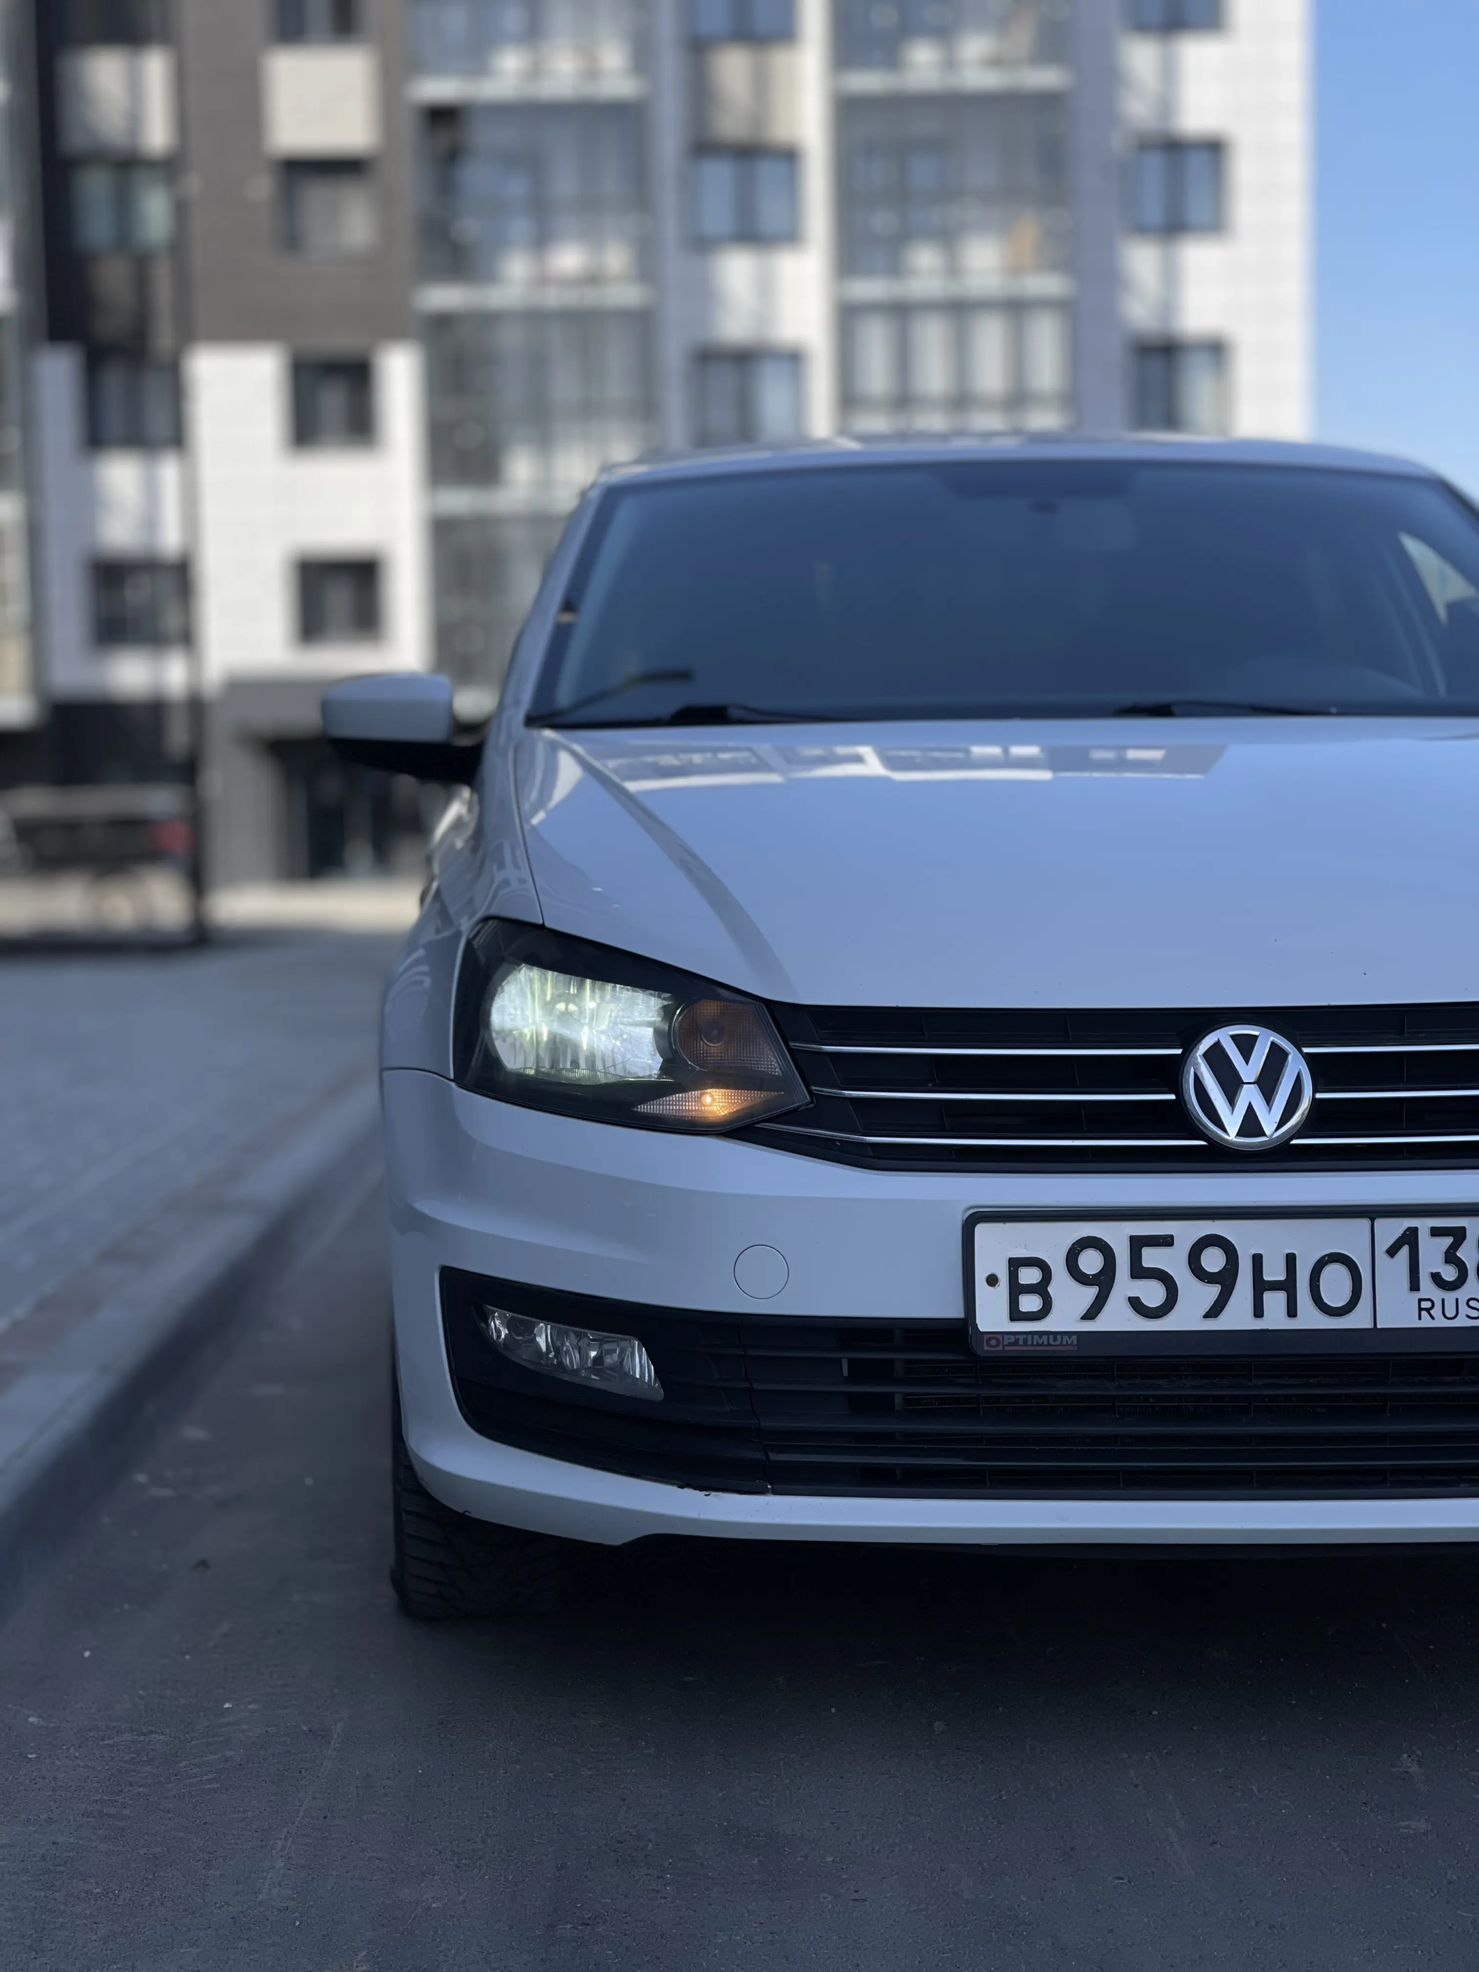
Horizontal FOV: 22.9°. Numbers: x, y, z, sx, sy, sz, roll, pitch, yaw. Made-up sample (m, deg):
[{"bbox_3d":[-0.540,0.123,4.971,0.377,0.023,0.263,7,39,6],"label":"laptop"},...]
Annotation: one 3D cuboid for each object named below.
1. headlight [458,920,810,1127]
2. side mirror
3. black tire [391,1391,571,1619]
[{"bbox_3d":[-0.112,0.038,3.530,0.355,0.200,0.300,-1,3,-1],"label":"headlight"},{"bbox_3d":[-0.436,-0.337,4.770,0.225,0.145,0.140,-1,3,-1],"label":"side mirror"},{"bbox_3d":[-0.294,0.412,4.090,0.195,0.600,0.600,-1,3,-1],"label":"black tire"}]

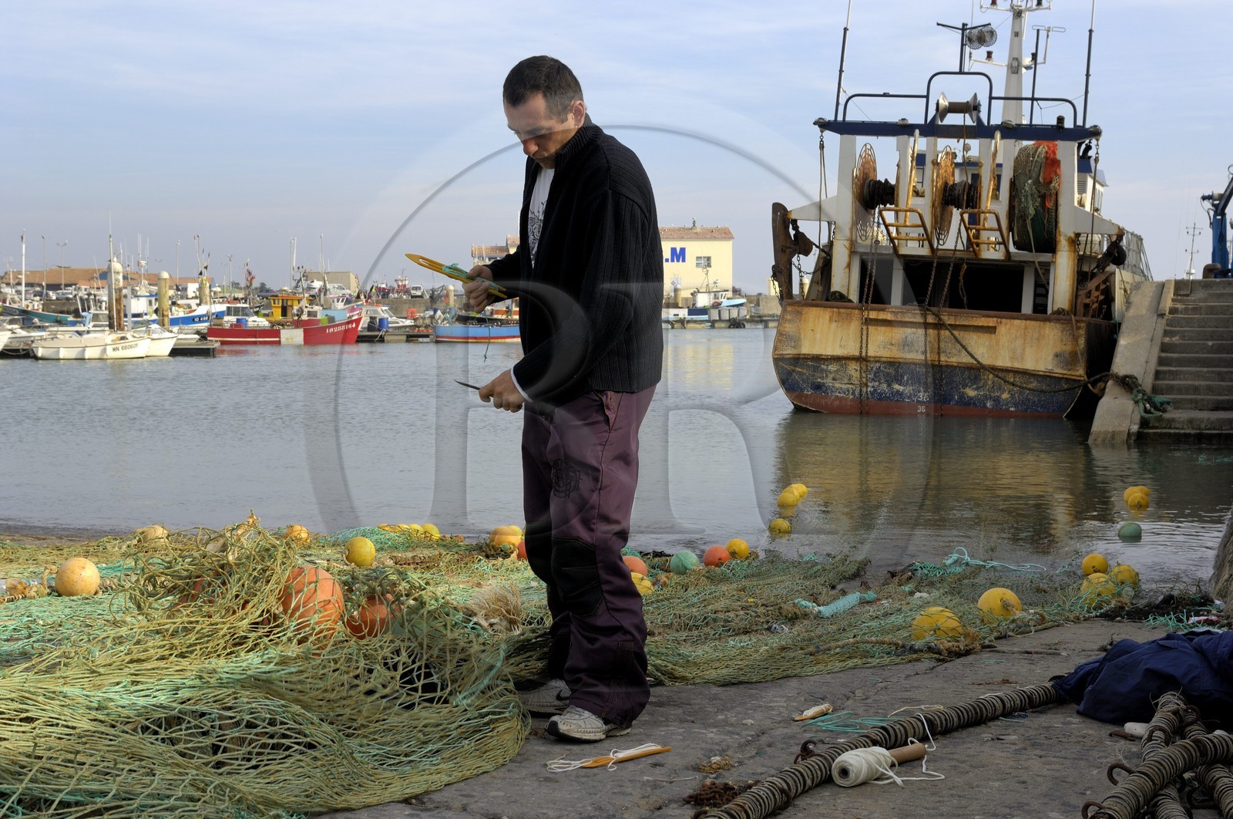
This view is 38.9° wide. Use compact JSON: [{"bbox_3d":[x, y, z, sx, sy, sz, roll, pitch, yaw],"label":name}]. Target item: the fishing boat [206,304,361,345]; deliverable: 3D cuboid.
[{"bbox_3d":[-17.360,-4.400,91.000,8.100,2.150,2.800,-1,3,-12],"label":"fishing boat"}]

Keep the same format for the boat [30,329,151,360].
[{"bbox_3d":[-18.200,-2.200,60.500,4.200,1.100,1.650,-1,4,-18],"label":"boat"}]

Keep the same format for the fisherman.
[{"bbox_3d":[-0.140,-0.035,4.535,0.520,1.750,0.530,-2,4,-30],"label":"fisherman"}]

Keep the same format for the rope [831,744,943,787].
[{"bbox_3d":[0.612,0.791,3.888,0.275,0.080,0.125,1,-1,-44],"label":"rope"}]

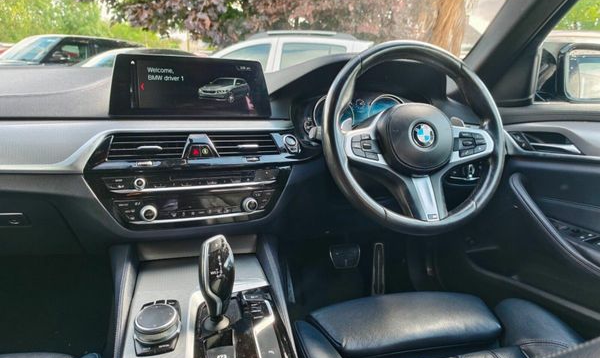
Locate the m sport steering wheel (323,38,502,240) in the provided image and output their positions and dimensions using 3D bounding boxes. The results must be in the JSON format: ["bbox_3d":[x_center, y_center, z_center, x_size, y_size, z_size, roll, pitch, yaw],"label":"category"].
[{"bbox_3d":[0.222,-0.080,0.775,0.377,0.377,0.100,-3,-7,-13],"label":"m sport steering wheel"}]

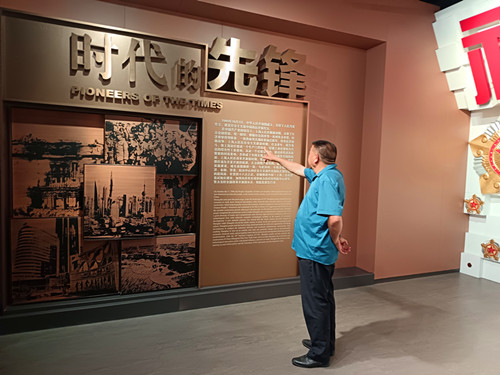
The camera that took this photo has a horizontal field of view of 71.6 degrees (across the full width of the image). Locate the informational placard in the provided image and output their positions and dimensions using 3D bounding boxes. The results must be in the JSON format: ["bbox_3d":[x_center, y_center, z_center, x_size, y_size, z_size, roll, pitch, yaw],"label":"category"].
[{"bbox_3d":[0.052,0.061,3.973,1.246,2.054,0.070,0,3,-23],"label":"informational placard"}]

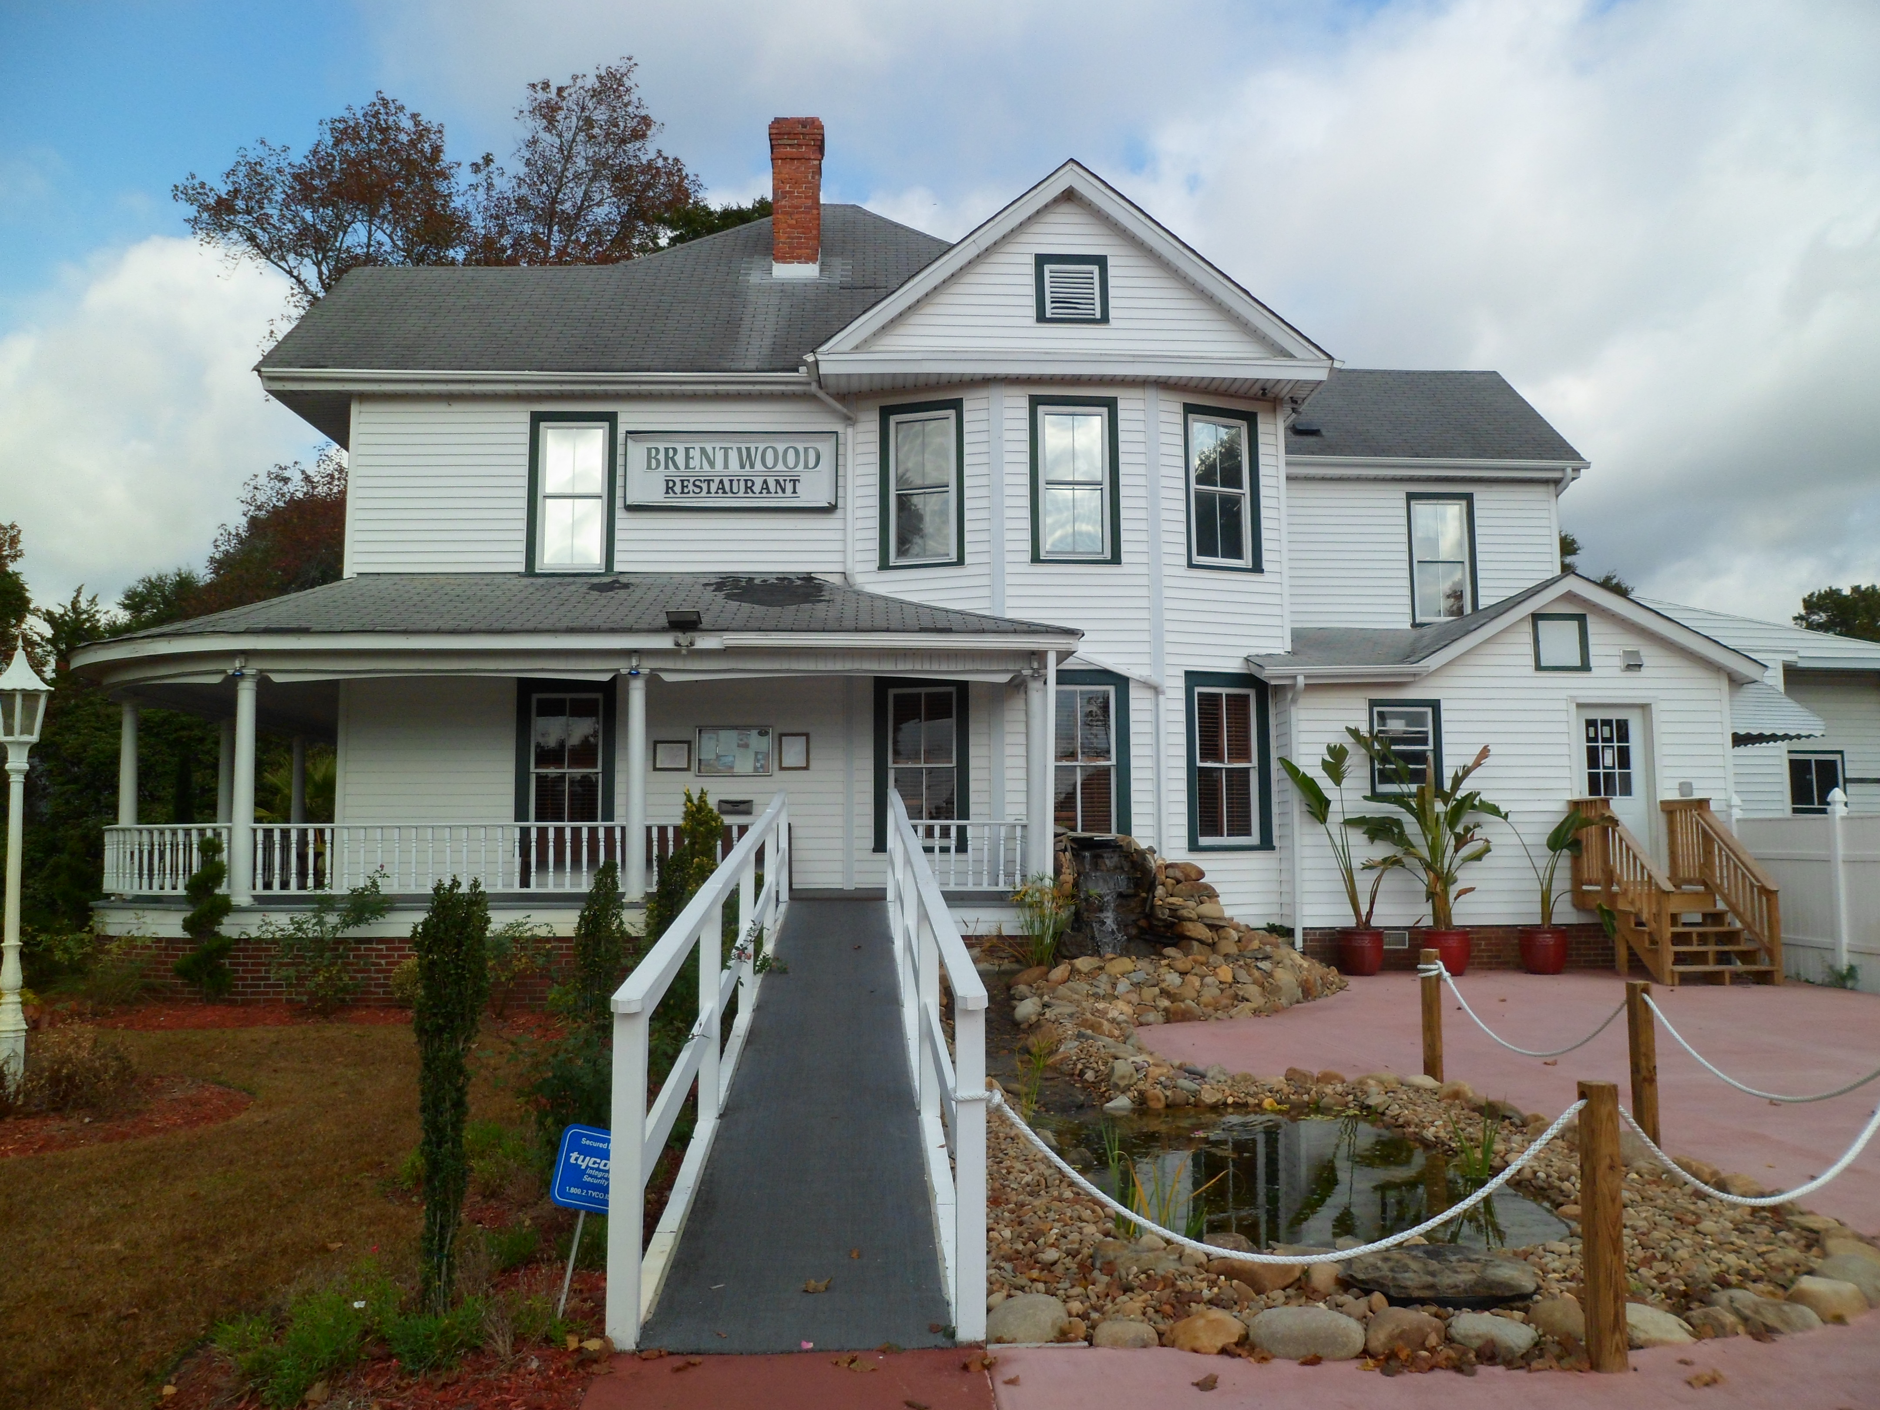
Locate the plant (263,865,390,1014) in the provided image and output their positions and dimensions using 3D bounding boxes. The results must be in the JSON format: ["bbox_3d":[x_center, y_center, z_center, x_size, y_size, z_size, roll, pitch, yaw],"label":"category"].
[{"bbox_3d":[-5.383,2.084,12.425,1.163,1.254,0.950,0,-5,0],"label":"plant"}]

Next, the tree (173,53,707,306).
[{"bbox_3d":[-10.249,-4.562,28.655,11.197,18.083,9.500,0,-6,-4],"label":"tree"}]

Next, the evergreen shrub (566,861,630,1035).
[{"bbox_3d":[-2.680,1.905,11.083,0.507,1.346,0.500,0,-5,0],"label":"evergreen shrub"}]

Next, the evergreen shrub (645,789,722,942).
[{"bbox_3d":[-1.820,1.539,10.094,0.537,1.869,0.550,0,-6,-4],"label":"evergreen shrub"}]

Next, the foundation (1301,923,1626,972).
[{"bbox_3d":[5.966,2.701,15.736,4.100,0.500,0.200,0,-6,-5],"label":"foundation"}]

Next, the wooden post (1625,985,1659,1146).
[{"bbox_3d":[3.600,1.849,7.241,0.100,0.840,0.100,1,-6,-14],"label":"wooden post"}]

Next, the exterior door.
[{"bbox_3d":[7.757,1.038,16.227,0.882,2.071,0.100,0,-5,-3],"label":"exterior door"}]

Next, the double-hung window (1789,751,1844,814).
[{"bbox_3d":[13.111,1.176,21.131,0.950,0.960,0.100,0,-6,-6],"label":"double-hung window"}]

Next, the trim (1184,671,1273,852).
[{"bbox_3d":[3.265,0.635,15.972,1.090,2.020,0.100,2,-7,-20],"label":"trim"}]

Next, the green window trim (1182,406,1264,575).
[{"bbox_3d":[2.984,-2.271,14.846,0.938,1.727,0.110,2,-5,-23],"label":"green window trim"}]

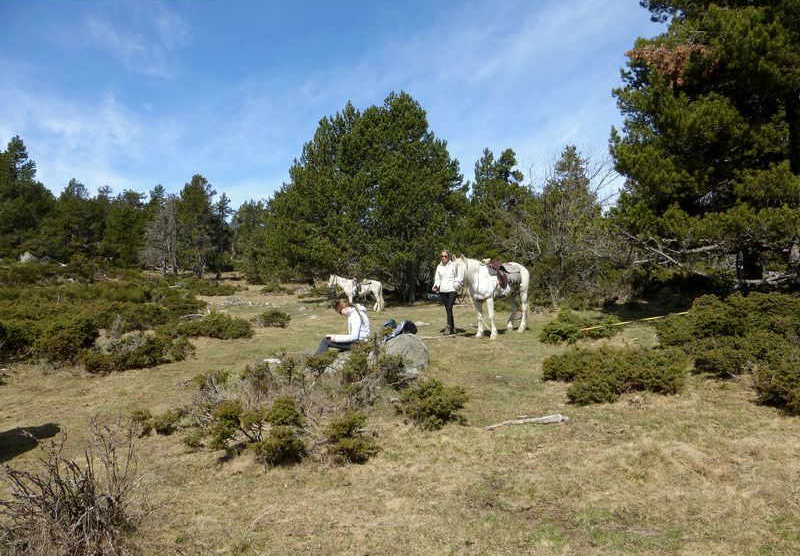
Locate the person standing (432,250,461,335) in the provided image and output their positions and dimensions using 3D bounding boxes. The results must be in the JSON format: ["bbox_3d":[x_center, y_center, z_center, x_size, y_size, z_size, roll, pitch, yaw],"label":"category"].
[{"bbox_3d":[0.910,0.284,10.850,0.540,1.660,0.360,0,2,7],"label":"person standing"}]

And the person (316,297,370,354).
[{"bbox_3d":[-0.851,0.745,7.800,0.880,0.900,0.480,0,2,3],"label":"person"}]

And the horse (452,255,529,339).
[{"bbox_3d":[1.850,0.360,11.000,0.600,1.600,2.150,1,1,38],"label":"horse"}]

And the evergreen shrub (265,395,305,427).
[{"bbox_3d":[-0.968,1.119,4.650,0.330,0.290,0.310,0,2,0],"label":"evergreen shrub"}]

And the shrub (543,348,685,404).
[{"bbox_3d":[2.459,1.087,6.450,1.580,0.430,1.200,0,2,14],"label":"shrub"}]

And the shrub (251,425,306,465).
[{"bbox_3d":[-0.950,1.310,4.400,0.410,0.310,0.400,0,1,0],"label":"shrub"}]

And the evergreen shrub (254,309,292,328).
[{"bbox_3d":[-2.942,0.935,12.800,0.780,0.440,0.700,0,2,-11],"label":"evergreen shrub"}]

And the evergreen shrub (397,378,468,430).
[{"bbox_3d":[0.288,1.127,5.000,0.610,0.390,0.540,0,2,0],"label":"evergreen shrub"}]

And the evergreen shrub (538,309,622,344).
[{"bbox_3d":[3.330,0.870,10.300,1.480,0.600,1.150,0,1,0],"label":"evergreen shrub"}]

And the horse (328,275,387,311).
[{"bbox_3d":[-1.980,0.700,25.000,2.450,1.720,0.600,0,1,-10],"label":"horse"}]

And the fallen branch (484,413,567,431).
[{"bbox_3d":[1.190,1.345,5.200,0.880,0.100,0.130,0,1,-18],"label":"fallen branch"}]

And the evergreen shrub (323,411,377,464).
[{"bbox_3d":[-0.400,1.270,4.450,0.420,0.400,0.410,0,1,0],"label":"evergreen shrub"}]

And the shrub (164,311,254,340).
[{"bbox_3d":[-3.640,0.889,10.600,1.650,0.500,1.100,0,2,-11],"label":"shrub"}]

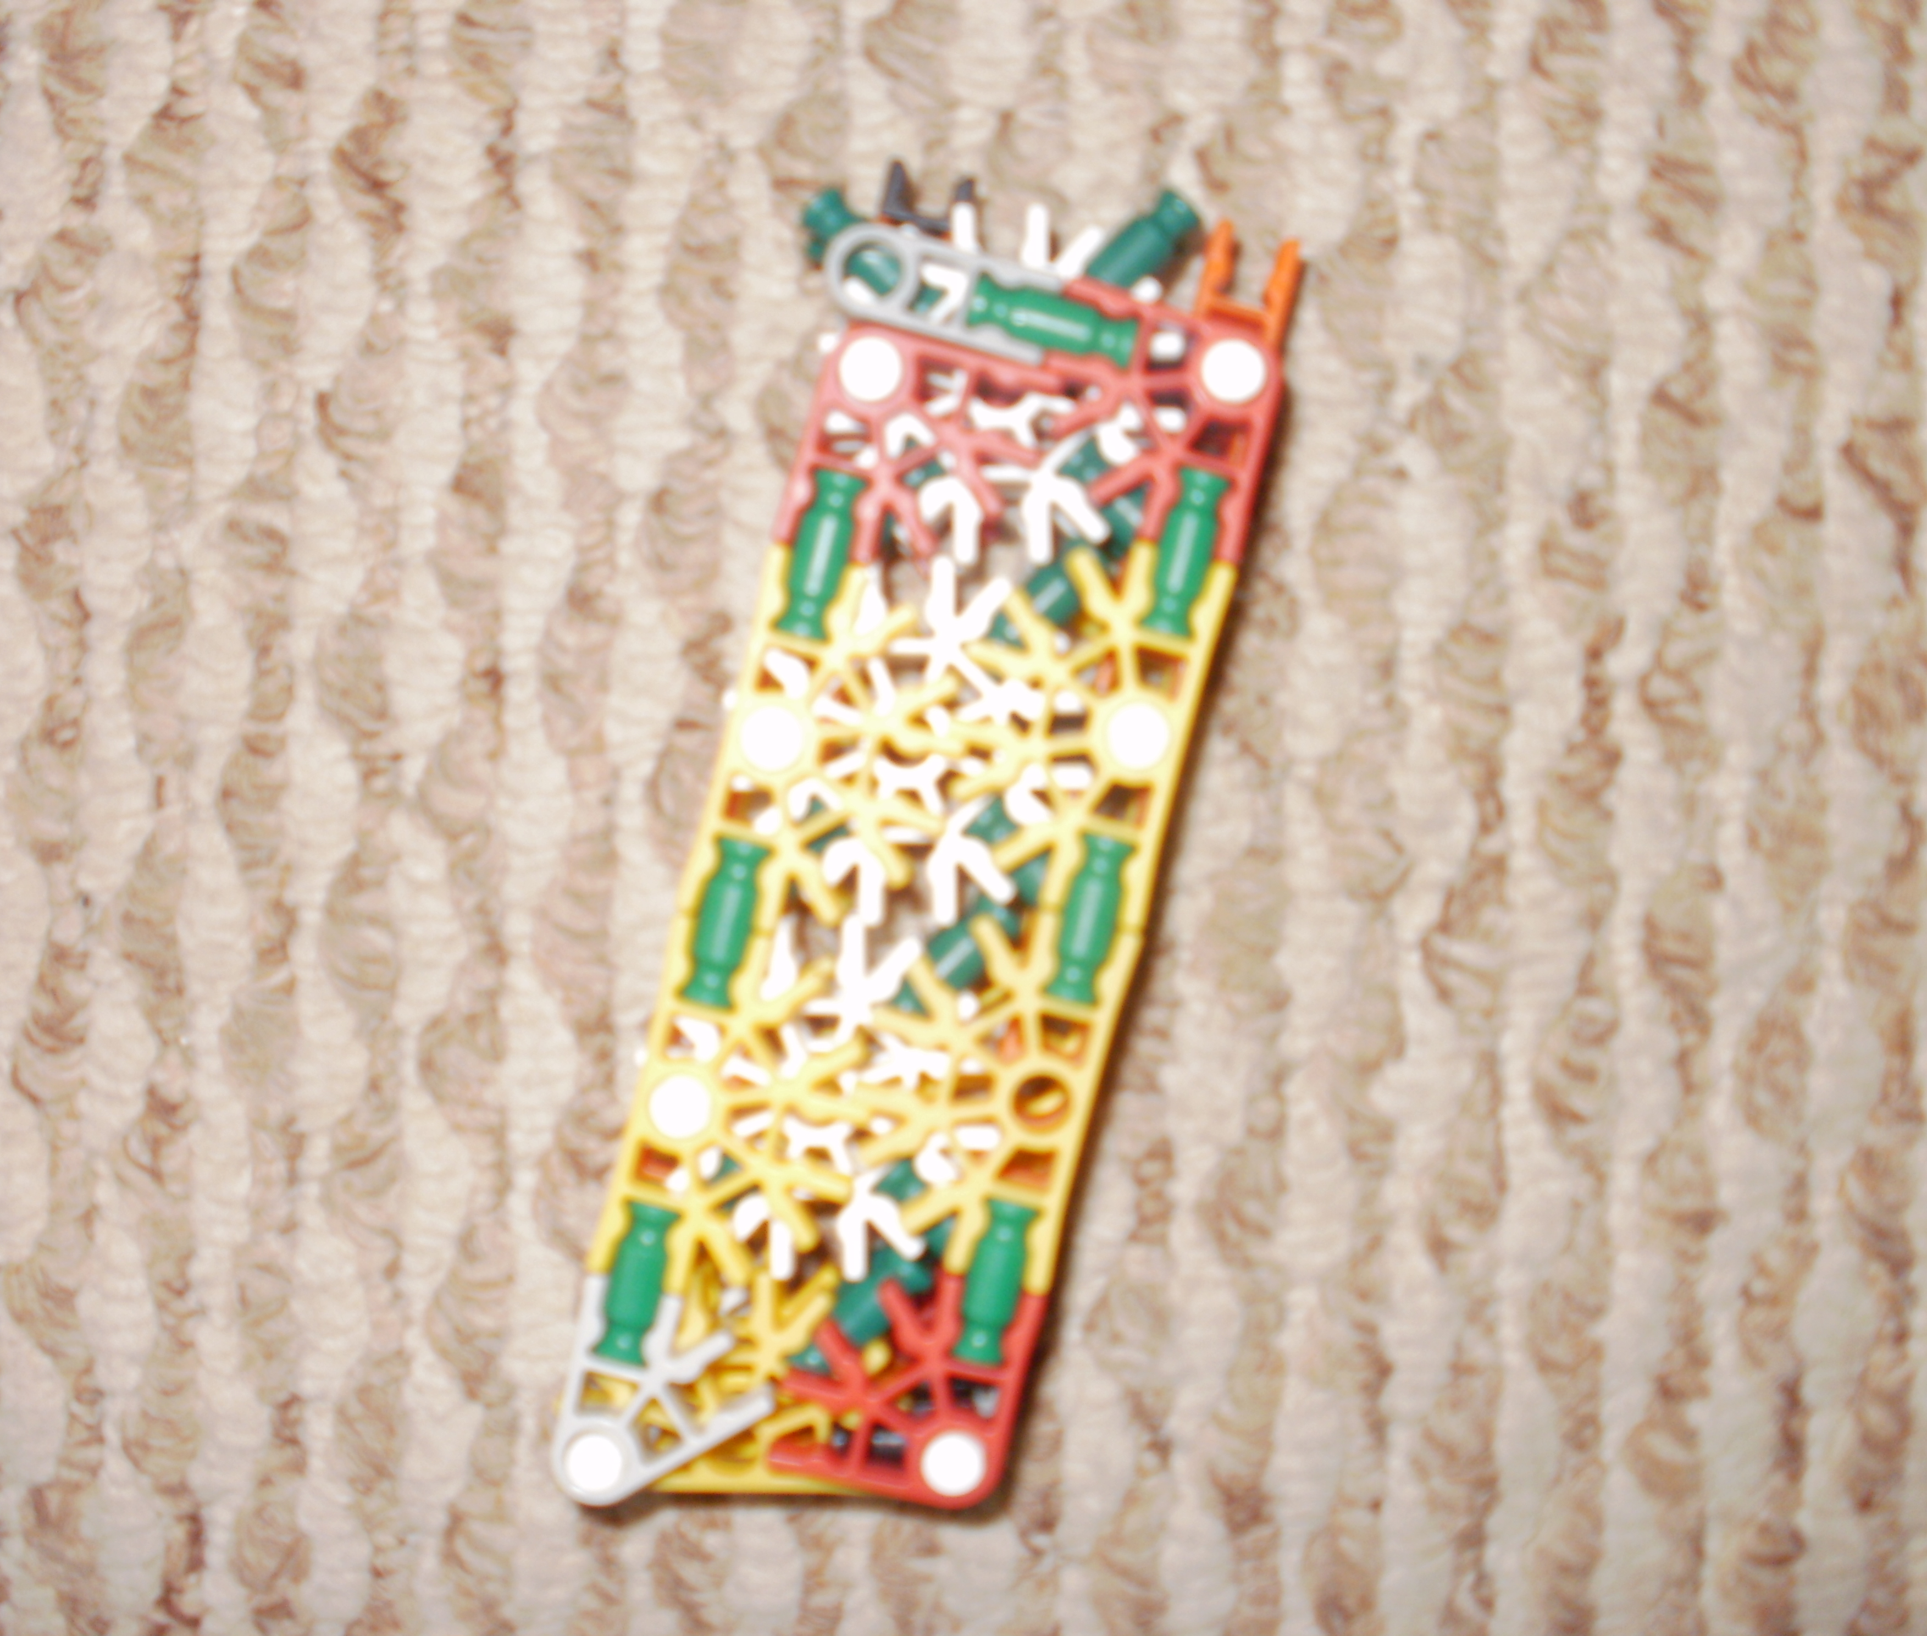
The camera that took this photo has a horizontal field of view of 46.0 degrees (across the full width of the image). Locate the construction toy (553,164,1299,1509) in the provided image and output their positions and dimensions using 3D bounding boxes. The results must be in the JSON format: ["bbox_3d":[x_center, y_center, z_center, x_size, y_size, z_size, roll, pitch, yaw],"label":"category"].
[{"bbox_3d":[-0.006,0.003,0.238,0.050,0.033,0.142,14,90,0],"label":"construction toy"}]

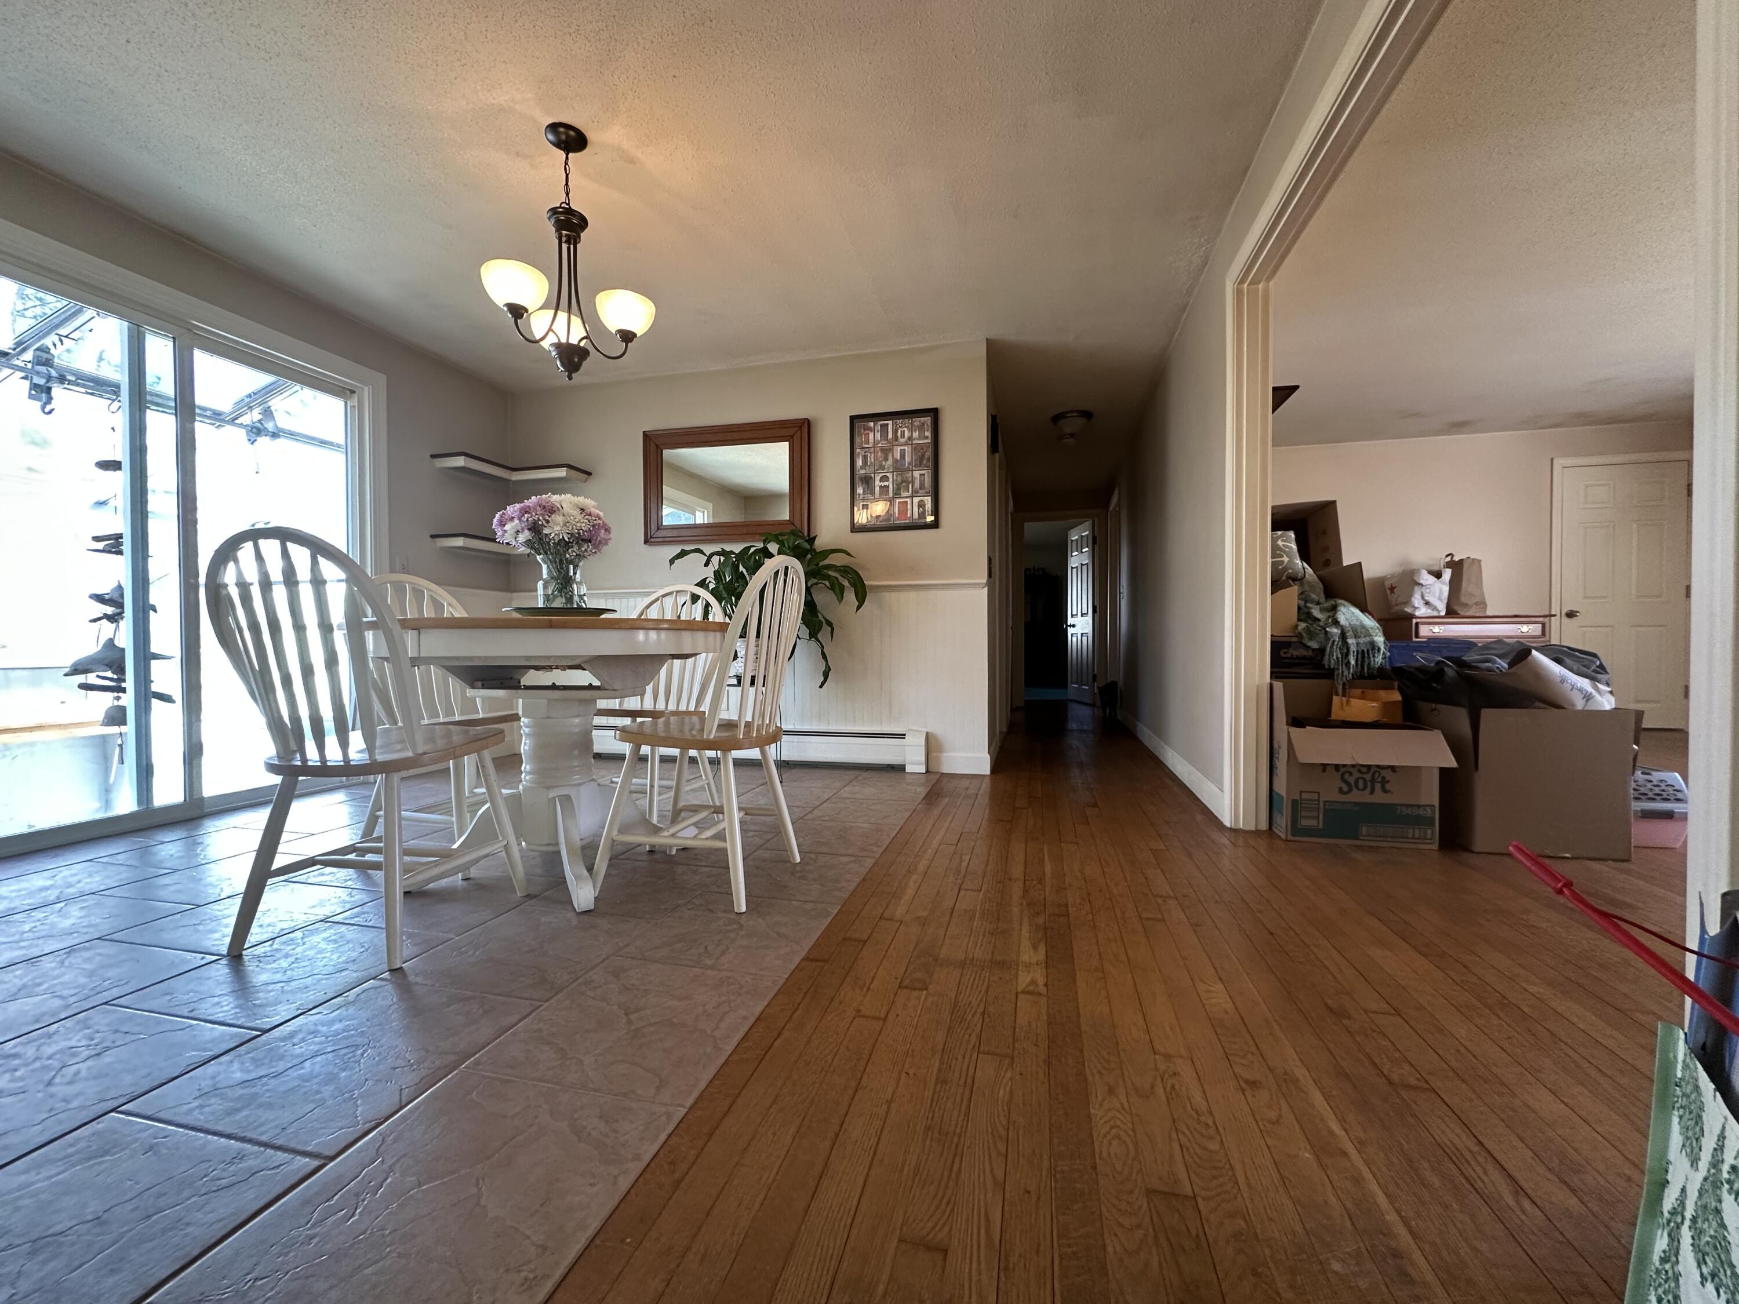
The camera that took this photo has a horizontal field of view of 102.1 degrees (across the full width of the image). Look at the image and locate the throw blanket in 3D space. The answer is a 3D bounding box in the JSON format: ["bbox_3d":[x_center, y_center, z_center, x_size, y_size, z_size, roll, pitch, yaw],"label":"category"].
[{"bbox_3d":[1.836,-0.052,2.747,0.285,0.380,0.280,0,1,13],"label":"throw blanket"}]

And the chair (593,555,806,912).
[{"bbox_3d":[-0.473,0.193,2.050,0.510,0.933,0.455,0,1,13],"label":"chair"}]

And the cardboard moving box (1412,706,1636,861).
[{"bbox_3d":[2.229,0.412,2.434,0.455,0.466,0.420,0,1,13],"label":"cardboard moving box"}]

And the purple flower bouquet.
[{"bbox_3d":[-0.929,-0.283,2.060,0.350,0.370,0.350,0,1,13],"label":"purple flower bouquet"}]

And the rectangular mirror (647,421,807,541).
[{"bbox_3d":[-0.802,-0.933,3.932,0.985,0.650,0.040,0,1,13],"label":"rectangular mirror"}]

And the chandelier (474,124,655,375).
[{"bbox_3d":[-0.913,-1.205,2.133,0.470,0.740,0.470,0,1,13],"label":"chandelier"}]

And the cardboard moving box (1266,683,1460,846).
[{"bbox_3d":[1.681,0.382,2.457,0.450,0.530,0.430,0,1,16],"label":"cardboard moving box"}]

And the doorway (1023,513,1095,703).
[{"bbox_3d":[1.993,-0.415,7.476,0.750,1.970,0.130,0,1,13],"label":"doorway"}]

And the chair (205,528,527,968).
[{"bbox_3d":[-1.181,0.201,1.717,0.455,0.932,0.515,0,1,9],"label":"chair"}]

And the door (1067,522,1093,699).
[{"bbox_3d":[2.385,-0.440,7.937,0.045,2.000,0.740,0,1,-5],"label":"door"}]

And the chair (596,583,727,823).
[{"bbox_3d":[-0.837,0.189,2.608,0.455,0.928,0.510,0,1,19],"label":"chair"}]

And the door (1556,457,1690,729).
[{"bbox_3d":[5.804,-0.428,5.441,0.800,2.050,0.050,0,1,13],"label":"door"}]

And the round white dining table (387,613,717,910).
[{"bbox_3d":[-0.942,0.287,2.162,1.070,0.757,1.070,0,1,0],"label":"round white dining table"}]

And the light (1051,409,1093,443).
[{"bbox_3d":[1.412,-1.550,4.892,0.285,0.185,0.285,0,1,13],"label":"light"}]

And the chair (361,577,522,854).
[{"bbox_3d":[-1.365,0.199,2.326,0.530,0.930,0.450,0,1,13],"label":"chair"}]

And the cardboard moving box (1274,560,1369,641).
[{"bbox_3d":[2.166,-0.240,3.416,0.320,0.340,0.420,0,1,13],"label":"cardboard moving box"}]

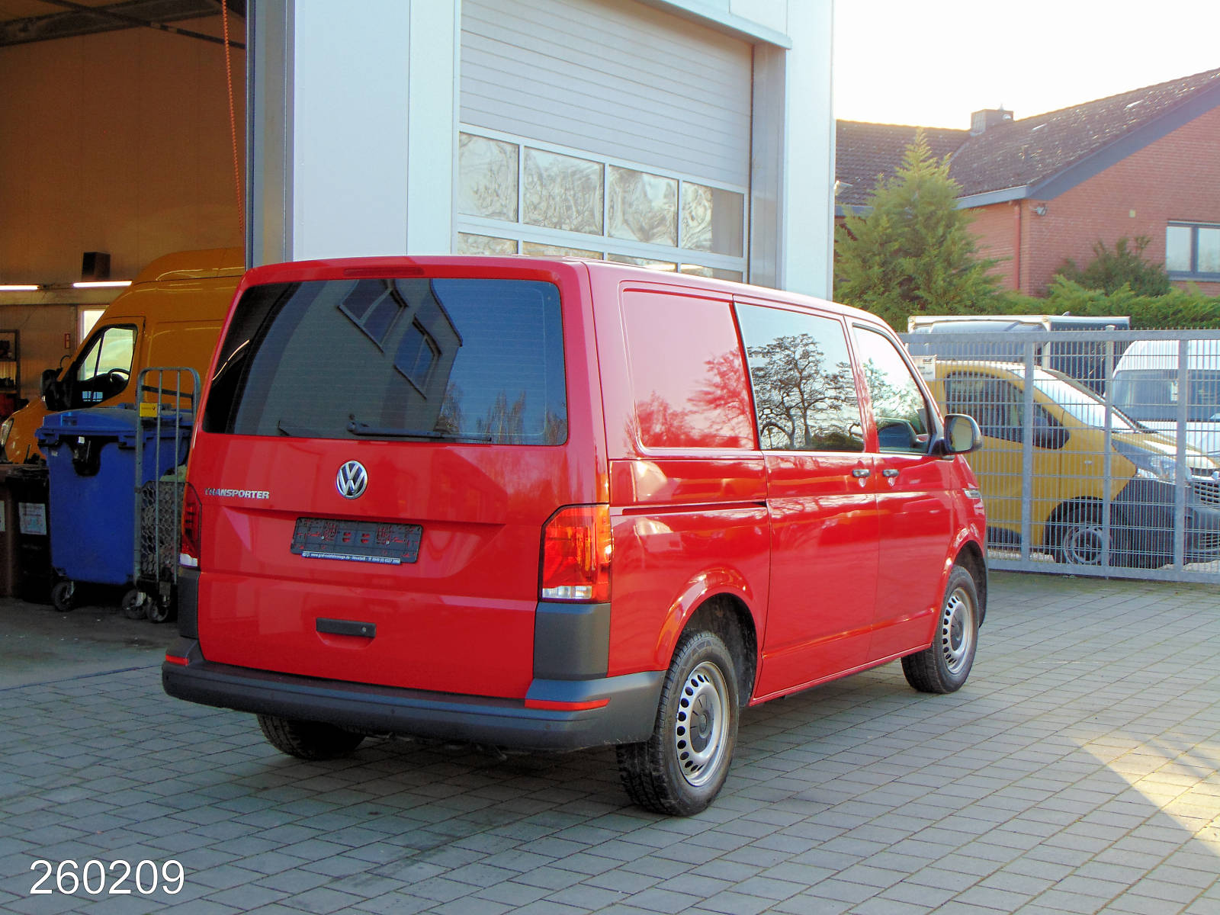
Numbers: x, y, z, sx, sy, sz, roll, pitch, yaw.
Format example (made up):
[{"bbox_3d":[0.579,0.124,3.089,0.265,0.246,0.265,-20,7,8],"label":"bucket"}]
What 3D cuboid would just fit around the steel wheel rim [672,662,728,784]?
[{"bbox_3d":[0.290,0.969,6.439,0.140,0.450,0.450,2,3,29],"label":"steel wheel rim"}]

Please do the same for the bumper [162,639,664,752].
[{"bbox_3d":[-0.784,0.807,6.228,1.900,0.260,0.590,2,3,29],"label":"bumper"}]

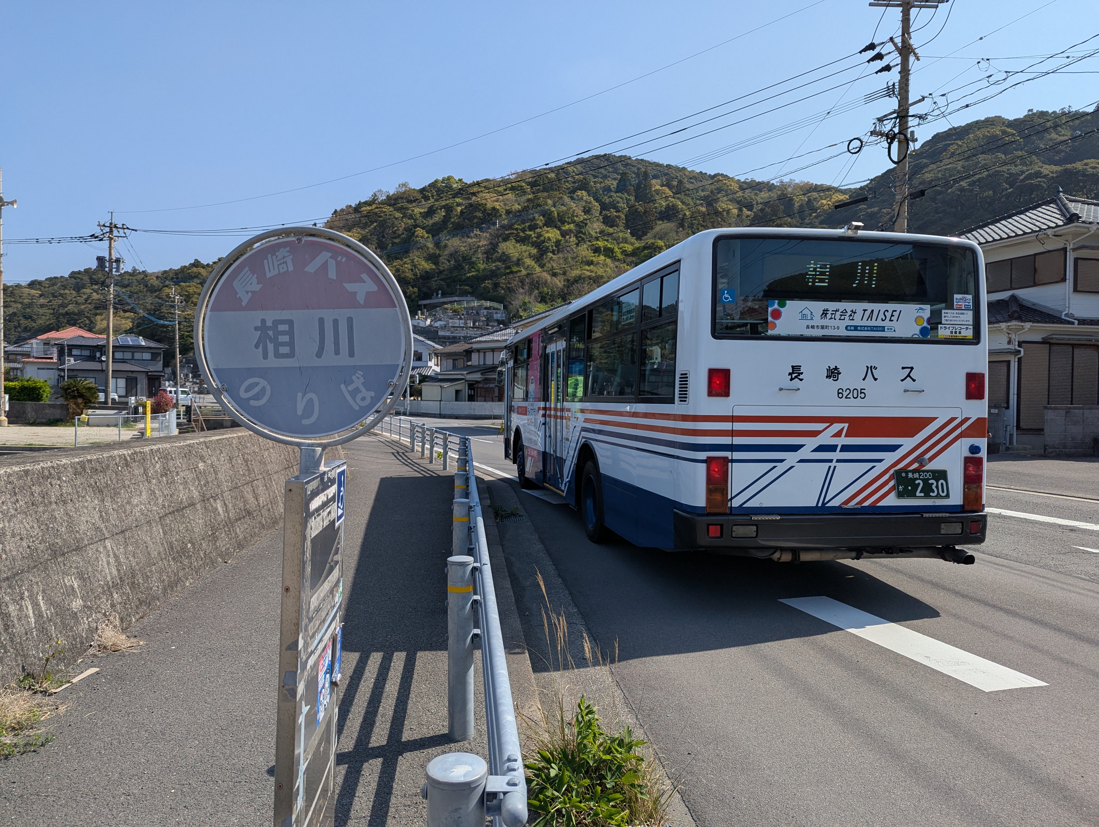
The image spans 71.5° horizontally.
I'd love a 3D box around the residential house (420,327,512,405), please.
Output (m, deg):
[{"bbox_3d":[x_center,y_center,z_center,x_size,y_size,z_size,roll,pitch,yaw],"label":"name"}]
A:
[{"bbox_3d":[-7.351,-3.902,73.000,9.800,8.200,8.500,1,1,12],"label":"residential house"}]

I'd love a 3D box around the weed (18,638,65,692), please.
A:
[{"bbox_3d":[-2.682,1.338,4.030,0.170,0.250,0.200,0,1,-12],"label":"weed"}]

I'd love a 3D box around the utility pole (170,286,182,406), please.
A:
[{"bbox_3d":[-36.622,-6.625,75.000,1.200,11.800,0.600,0,1,-11],"label":"utility pole"}]

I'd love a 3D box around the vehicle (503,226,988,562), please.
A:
[{"bbox_3d":[1.278,-0.096,10.559,2.490,2.950,10.000,0,1,-12],"label":"vehicle"}]

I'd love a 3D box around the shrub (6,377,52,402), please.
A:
[{"bbox_3d":[-32.283,-1.401,47.000,2.700,1.750,1.400,1,1,0],"label":"shrub"}]

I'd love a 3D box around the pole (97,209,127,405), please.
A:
[{"bbox_3d":[-27.624,-6.562,48.000,1.800,12.100,0.900,0,1,-11],"label":"pole"}]

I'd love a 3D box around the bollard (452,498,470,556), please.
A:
[{"bbox_3d":[-0.639,1.033,5.506,0.120,0.810,0.120,1,1,6],"label":"bollard"}]

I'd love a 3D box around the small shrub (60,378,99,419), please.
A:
[{"bbox_3d":[-27.745,-0.810,45.000,2.100,2.500,2.000,0,1,-30],"label":"small shrub"}]

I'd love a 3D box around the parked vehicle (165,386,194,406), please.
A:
[{"bbox_3d":[-36.538,-1.603,75.000,1.480,1.880,3.400,1,1,28],"label":"parked vehicle"}]

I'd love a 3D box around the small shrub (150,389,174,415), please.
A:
[{"bbox_3d":[-25.399,-0.759,50.000,1.450,1.700,1.400,0,1,-27],"label":"small shrub"}]

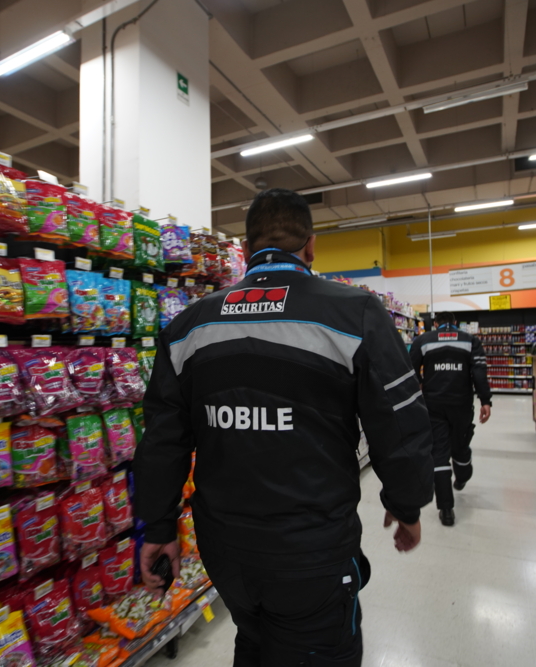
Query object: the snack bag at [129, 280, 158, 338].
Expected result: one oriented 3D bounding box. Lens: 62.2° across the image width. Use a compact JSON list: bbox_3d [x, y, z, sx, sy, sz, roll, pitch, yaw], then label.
[{"bbox_3d":[-0.570,-0.106,2.070,0.050,0.251,0.162,-1,-2,28],"label":"snack bag"}]

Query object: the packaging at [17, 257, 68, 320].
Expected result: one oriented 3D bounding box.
[{"bbox_3d":[-0.811,-0.160,1.613,0.050,0.210,0.174,-1,-2,28],"label":"packaging"}]

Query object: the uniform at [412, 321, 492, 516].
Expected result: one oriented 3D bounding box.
[{"bbox_3d":[1.438,0.661,3.517,0.605,1.489,0.470,-1,-2,27],"label":"uniform"}]

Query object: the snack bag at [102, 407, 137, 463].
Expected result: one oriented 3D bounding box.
[{"bbox_3d":[-0.651,0.456,1.952,0.055,0.235,0.150,-7,-4,27],"label":"snack bag"}]

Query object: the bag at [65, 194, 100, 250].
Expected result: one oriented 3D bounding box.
[{"bbox_3d":[-0.746,-0.454,1.806,0.055,0.196,0.152,-7,-4,27],"label":"bag"}]

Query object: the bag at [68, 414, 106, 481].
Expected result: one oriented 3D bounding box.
[{"bbox_3d":[-0.733,0.461,1.790,0.055,0.240,0.160,-7,-4,27],"label":"bag"}]

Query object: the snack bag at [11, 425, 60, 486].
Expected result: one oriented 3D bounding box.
[{"bbox_3d":[-0.819,0.433,1.569,0.050,0.210,0.166,-1,-2,28],"label":"snack bag"}]

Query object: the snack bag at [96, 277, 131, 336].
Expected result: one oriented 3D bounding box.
[{"bbox_3d":[-0.655,-0.114,1.908,0.050,0.242,0.152,-1,-2,28],"label":"snack bag"}]

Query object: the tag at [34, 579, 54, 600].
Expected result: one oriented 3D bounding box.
[{"bbox_3d":[-0.790,0.907,1.571,0.006,0.039,0.072,-1,-2,28],"label":"tag"}]

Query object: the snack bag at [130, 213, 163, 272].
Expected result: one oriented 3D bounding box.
[{"bbox_3d":[-0.563,-0.425,2.098,0.050,0.233,0.182,-1,-2,28],"label":"snack bag"}]

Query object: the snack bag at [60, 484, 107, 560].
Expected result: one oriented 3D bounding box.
[{"bbox_3d":[-0.724,0.746,1.754,0.050,0.225,0.175,-1,-2,27],"label":"snack bag"}]

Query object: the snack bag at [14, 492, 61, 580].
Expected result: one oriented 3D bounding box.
[{"bbox_3d":[-0.824,0.734,1.596,0.055,0.236,0.153,-7,-4,27],"label":"snack bag"}]

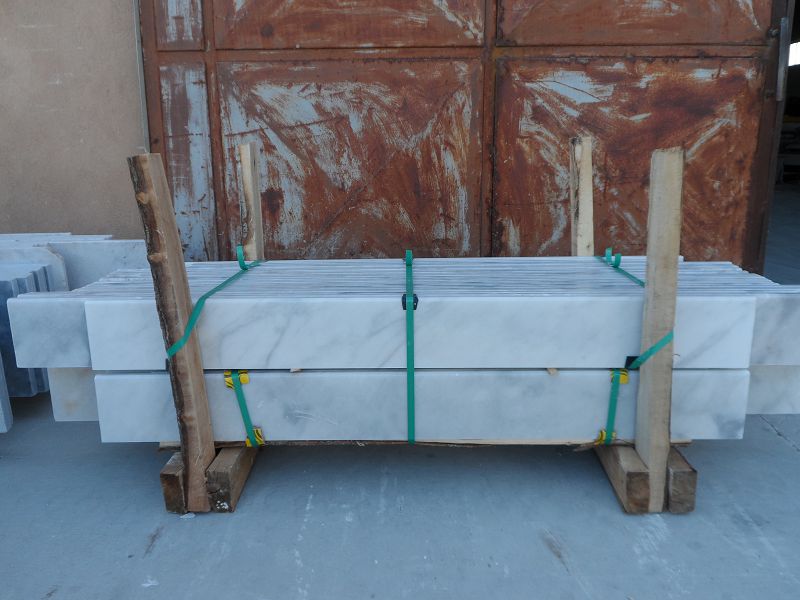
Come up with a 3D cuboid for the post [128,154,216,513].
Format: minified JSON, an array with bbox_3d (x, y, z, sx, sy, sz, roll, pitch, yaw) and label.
[{"bbox_3d":[-0.529,0.087,1.554,0.057,0.850,0.095,-6,9,1],"label":"post"}]

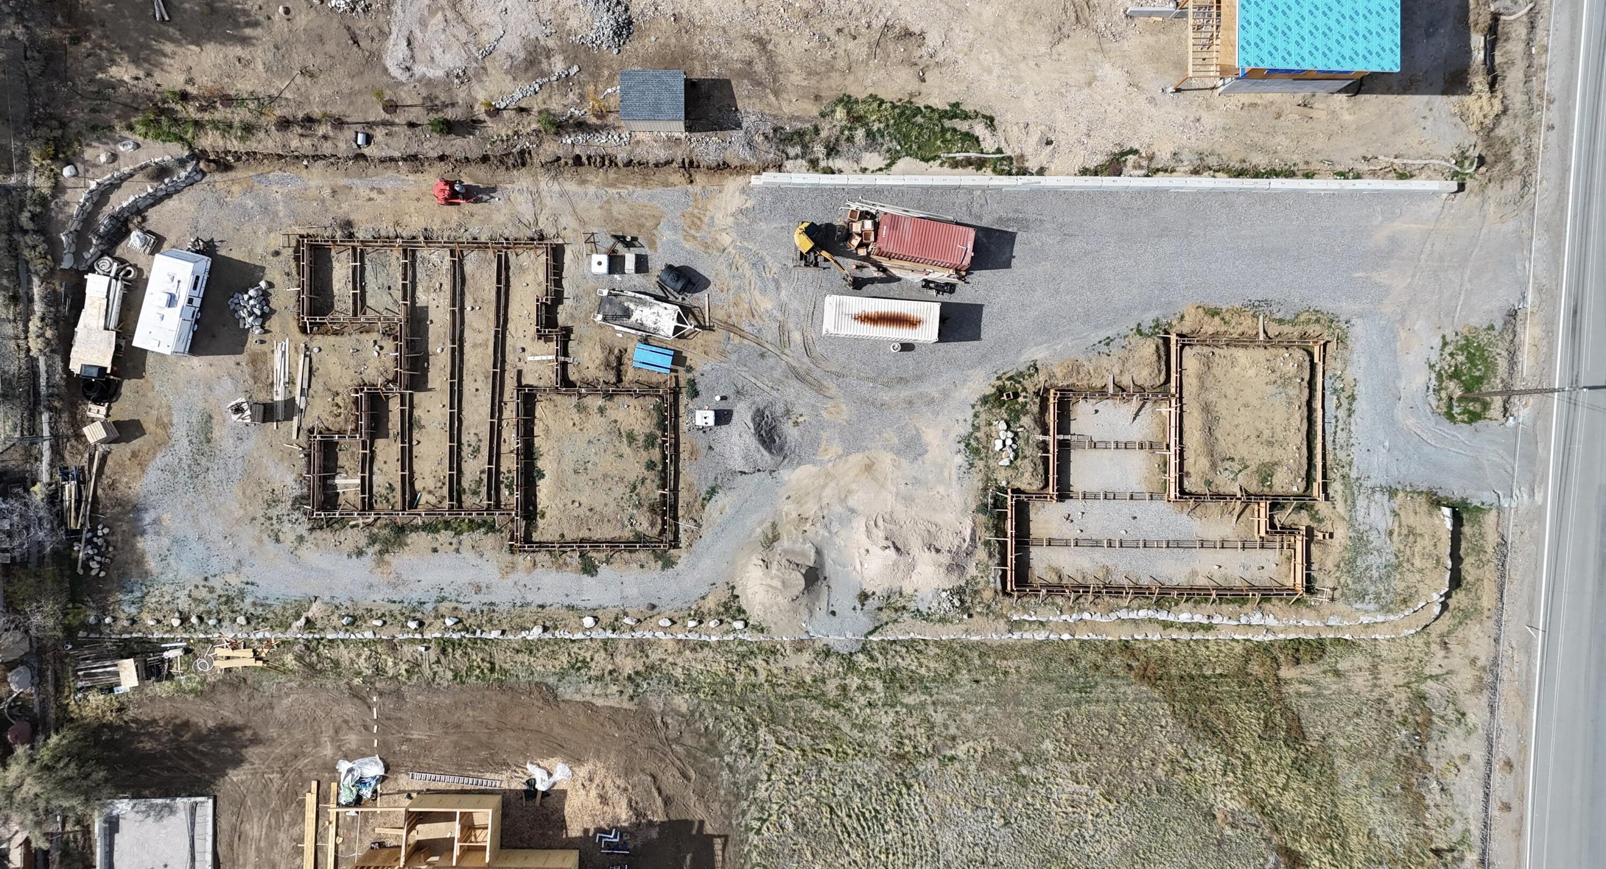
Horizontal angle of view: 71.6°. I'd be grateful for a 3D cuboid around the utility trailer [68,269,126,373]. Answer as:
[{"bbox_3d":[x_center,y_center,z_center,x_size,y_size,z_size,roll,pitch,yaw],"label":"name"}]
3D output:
[{"bbox_3d":[-46.800,-7.240,74.300,2.600,1.400,6.700,9,90,0],"label":"utility trailer"}]

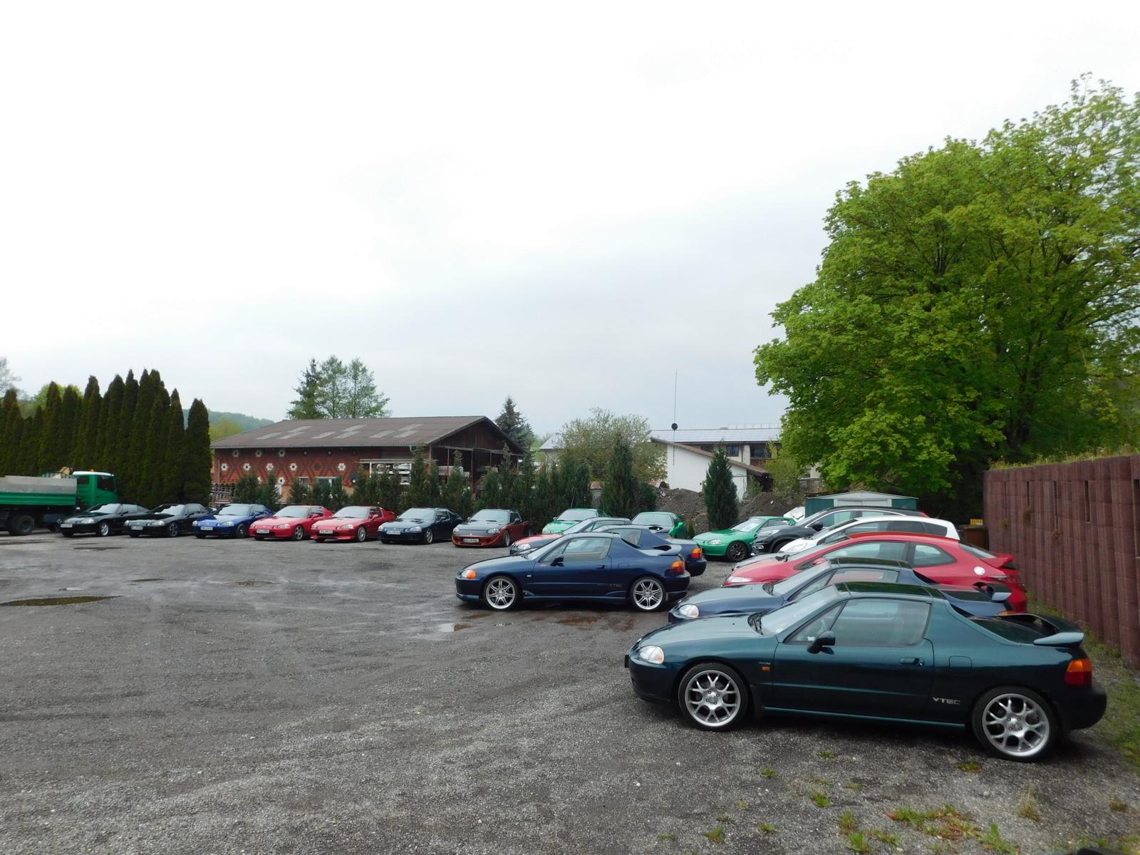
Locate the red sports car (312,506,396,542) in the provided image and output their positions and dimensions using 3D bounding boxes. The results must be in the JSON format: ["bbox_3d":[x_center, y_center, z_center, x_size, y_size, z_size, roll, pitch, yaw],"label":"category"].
[{"bbox_3d":[-7.694,3.479,30.013,1.710,1.240,4.000,-1,-4,16],"label":"red sports car"}]

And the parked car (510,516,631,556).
[{"bbox_3d":[0.540,2.880,20.300,4.000,1.240,1.710,0,-4,-2],"label":"parked car"}]

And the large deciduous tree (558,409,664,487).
[{"bbox_3d":[2.353,2.019,45.968,5.800,6.300,5.600,0,-4,3],"label":"large deciduous tree"}]

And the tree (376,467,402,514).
[{"bbox_3d":[-7.131,2.916,32.275,1.100,2.600,1.100,1,-4,-12],"label":"tree"}]

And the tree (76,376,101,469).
[{"bbox_3d":[-21.933,1.125,37.499,1.200,6.700,1.200,3,-4,-30],"label":"tree"}]

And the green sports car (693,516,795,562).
[{"bbox_3d":[5.606,3.233,24.135,4.000,1.260,1.720,2,-4,-18],"label":"green sports car"}]

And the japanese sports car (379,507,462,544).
[{"bbox_3d":[-4.979,3.344,28.339,1.710,1.250,4.000,-1,-4,17],"label":"japanese sports car"}]

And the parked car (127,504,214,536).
[{"bbox_3d":[-15.930,3.720,33.000,1.710,1.240,4.000,-1,-4,9],"label":"parked car"}]

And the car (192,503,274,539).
[{"bbox_3d":[-12.139,3.453,30.584,1.710,1.250,4.000,-1,-4,14],"label":"car"}]

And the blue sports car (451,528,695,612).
[{"bbox_3d":[0.079,2.426,14.230,4.000,1.240,1.710,0,-4,-1],"label":"blue sports car"}]

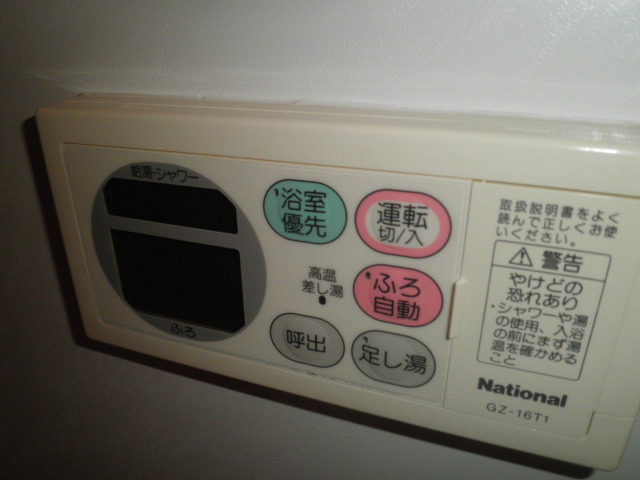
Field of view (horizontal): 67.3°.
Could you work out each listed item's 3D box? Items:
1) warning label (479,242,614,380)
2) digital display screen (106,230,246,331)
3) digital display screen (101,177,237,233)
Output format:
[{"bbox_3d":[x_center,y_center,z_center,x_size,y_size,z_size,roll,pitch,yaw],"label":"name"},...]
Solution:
[{"bbox_3d":[0.061,0.020,0.134,0.028,0.040,0.001,8,24,19],"label":"warning label"},{"bbox_3d":[-0.053,0.016,0.179,0.055,0.035,0.002,8,24,19],"label":"digital display screen"},{"bbox_3d":[-0.053,-0.012,0.167,0.055,0.015,0.002,8,24,19],"label":"digital display screen"}]

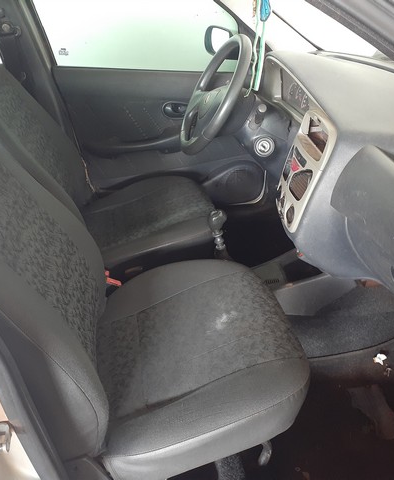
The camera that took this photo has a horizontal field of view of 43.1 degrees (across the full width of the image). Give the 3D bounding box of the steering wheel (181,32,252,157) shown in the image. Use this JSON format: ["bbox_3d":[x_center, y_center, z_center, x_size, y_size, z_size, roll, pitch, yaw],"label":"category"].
[{"bbox_3d":[0.062,-0.428,1.503,0.100,0.380,0.380,22,19,-21],"label":"steering wheel"}]

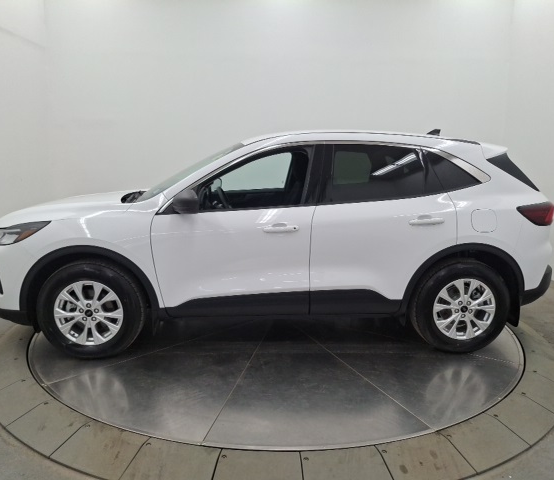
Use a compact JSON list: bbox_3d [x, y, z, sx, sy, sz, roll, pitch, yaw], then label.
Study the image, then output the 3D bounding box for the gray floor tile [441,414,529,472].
[{"bbox_3d":[1.094,1.071,2.466,0.455,0.020,0.325,-5,11,-30],"label":"gray floor tile"}]

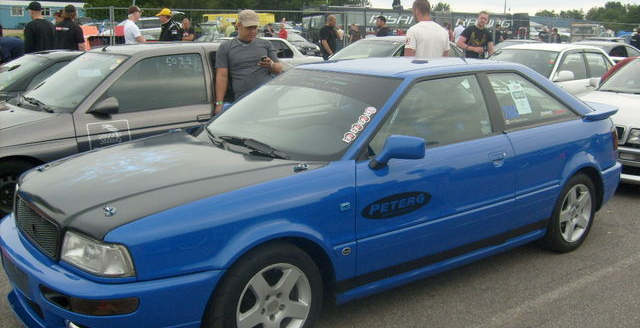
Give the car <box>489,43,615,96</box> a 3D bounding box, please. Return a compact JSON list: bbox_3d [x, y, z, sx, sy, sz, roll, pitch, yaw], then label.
[{"bbox_3d":[3.300,-1.162,9.897,4.600,1.400,1.750,-9,15,-39],"label":"car"}]

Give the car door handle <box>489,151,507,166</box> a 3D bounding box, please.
[{"bbox_3d":[1.043,-0.024,3.815,0.165,0.095,0.040,-9,15,-37],"label":"car door handle"}]

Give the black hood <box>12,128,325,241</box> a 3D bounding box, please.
[{"bbox_3d":[-0.841,0.023,3.331,1.280,0.240,1.360,-9,15,-38],"label":"black hood"}]

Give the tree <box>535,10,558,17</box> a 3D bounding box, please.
[{"bbox_3d":[51.578,-32.147,148.013,5.632,5.770,5.632,4,13,18],"label":"tree"}]

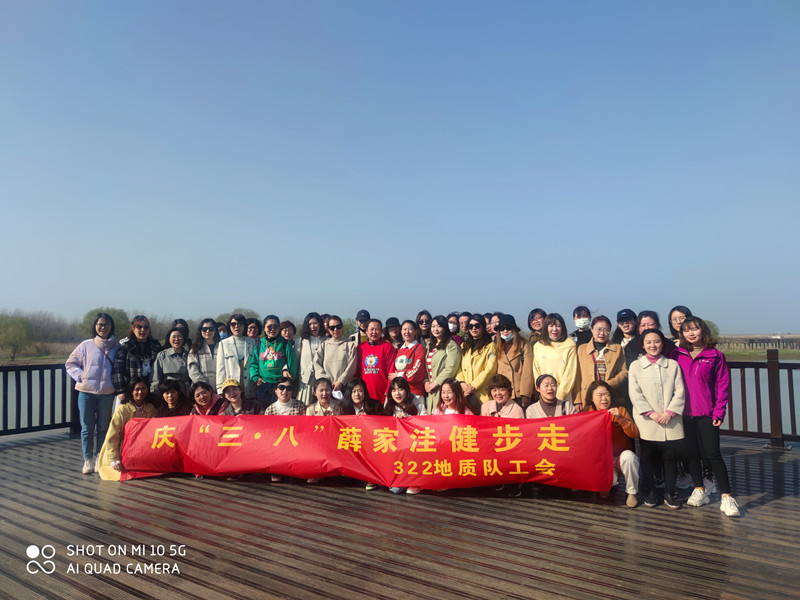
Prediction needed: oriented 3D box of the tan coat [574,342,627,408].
[{"bbox_3d":[1.945,0.765,5.380,0.510,0.800,0.300,-1,-4,10],"label":"tan coat"}]

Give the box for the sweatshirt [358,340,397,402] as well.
[{"bbox_3d":[-0.248,0.794,6.120,0.450,0.680,0.310,-1,-3,6],"label":"sweatshirt"}]

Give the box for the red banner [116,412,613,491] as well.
[{"bbox_3d":[-0.467,1.386,5.230,4.720,0.760,0.250,-1,-4,7],"label":"red banner"}]

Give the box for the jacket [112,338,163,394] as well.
[{"bbox_3d":[-2.852,0.756,6.014,0.540,0.680,0.330,2,-4,-25],"label":"jacket"}]

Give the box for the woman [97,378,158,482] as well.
[{"bbox_3d":[-2.867,1.367,5.880,0.580,1.030,0.650,1,-3,-18],"label":"woman"}]

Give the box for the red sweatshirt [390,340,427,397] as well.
[{"bbox_3d":[0.089,0.715,5.766,0.430,0.590,0.320,-1,-4,16],"label":"red sweatshirt"}]

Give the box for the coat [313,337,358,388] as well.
[{"bbox_3d":[-0.715,0.704,6.200,0.490,0.590,0.310,0,-3,-5],"label":"coat"}]

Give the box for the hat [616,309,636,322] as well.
[{"bbox_3d":[2.389,0.163,5.852,0.200,0.150,0.260,-1,-4,17],"label":"hat"}]

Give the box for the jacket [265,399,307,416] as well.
[{"bbox_3d":[-1.146,1.257,5.550,0.450,0.550,0.380,0,-4,-3],"label":"jacket"}]

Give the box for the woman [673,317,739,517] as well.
[{"bbox_3d":[2.663,0.970,4.860,0.560,1.660,0.420,-2,-4,25],"label":"woman"}]

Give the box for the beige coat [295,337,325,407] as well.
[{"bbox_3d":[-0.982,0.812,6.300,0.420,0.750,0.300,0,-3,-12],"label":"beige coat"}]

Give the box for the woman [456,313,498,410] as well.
[{"bbox_3d":[0.789,0.983,5.599,0.460,1.654,0.310,-1,-4,19],"label":"woman"}]

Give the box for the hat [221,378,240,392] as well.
[{"bbox_3d":[-1.778,0.897,5.820,0.175,0.130,0.240,7,12,9],"label":"hat"}]

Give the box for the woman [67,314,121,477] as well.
[{"bbox_3d":[-3.387,1.038,6.130,0.540,1.720,0.360,1,-3,-18],"label":"woman"}]

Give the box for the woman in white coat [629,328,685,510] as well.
[{"bbox_3d":[2.289,1.027,4.950,0.490,1.560,0.360,-1,-3,7],"label":"woman in white coat"}]

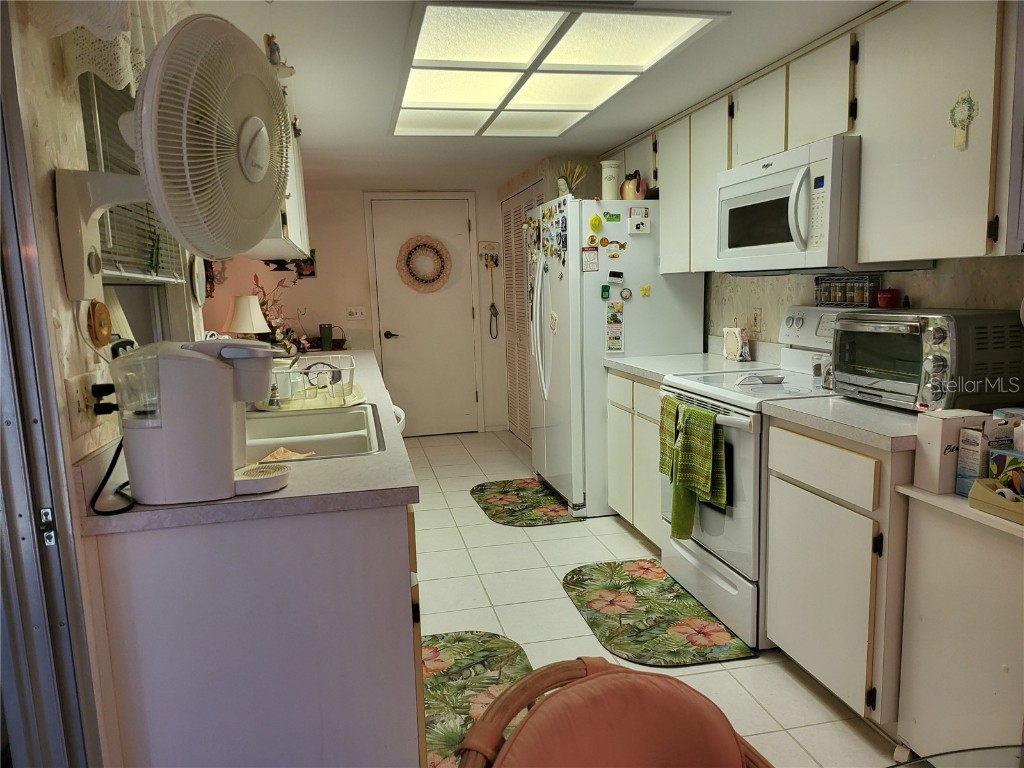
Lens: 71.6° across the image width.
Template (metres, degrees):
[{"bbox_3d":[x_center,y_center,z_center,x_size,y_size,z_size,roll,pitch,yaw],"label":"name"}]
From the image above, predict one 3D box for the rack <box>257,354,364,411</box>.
[{"bbox_3d":[-0.769,-0.015,2.719,0.390,0.134,0.540,-3,8,-12],"label":"rack"}]

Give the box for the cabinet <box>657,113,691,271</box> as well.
[{"bbox_3d":[0.957,-0.939,3.609,0.310,0.740,0.375,-3,8,-12],"label":"cabinet"}]

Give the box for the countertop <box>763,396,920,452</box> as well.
[{"bbox_3d":[1.171,0.097,2.071,0.630,0.039,0.580,-3,8,-12],"label":"countertop"}]

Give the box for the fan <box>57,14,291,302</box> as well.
[{"bbox_3d":[-0.626,-0.411,1.328,0.400,0.500,0.440,-1,8,1],"label":"fan"}]

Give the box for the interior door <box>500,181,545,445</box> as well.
[{"bbox_3d":[0.098,-0.495,5.598,0.040,1.992,1.280,-3,8,-12],"label":"interior door"}]

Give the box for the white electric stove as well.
[{"bbox_3d":[1.016,0.292,2.760,0.680,1.152,0.763,-3,8,-12],"label":"white electric stove"}]

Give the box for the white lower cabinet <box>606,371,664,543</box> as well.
[{"bbox_3d":[0.887,0.348,3.529,0.612,0.832,0.765,-3,8,-12],"label":"white lower cabinet"}]

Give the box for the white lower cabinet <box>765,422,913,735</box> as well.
[{"bbox_3d":[1.187,0.548,2.167,0.610,0.868,0.555,-3,8,-12],"label":"white lower cabinet"}]

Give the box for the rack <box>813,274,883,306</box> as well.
[{"bbox_3d":[1.296,-0.353,2.718,0.060,0.118,0.295,-3,8,-12],"label":"rack"}]

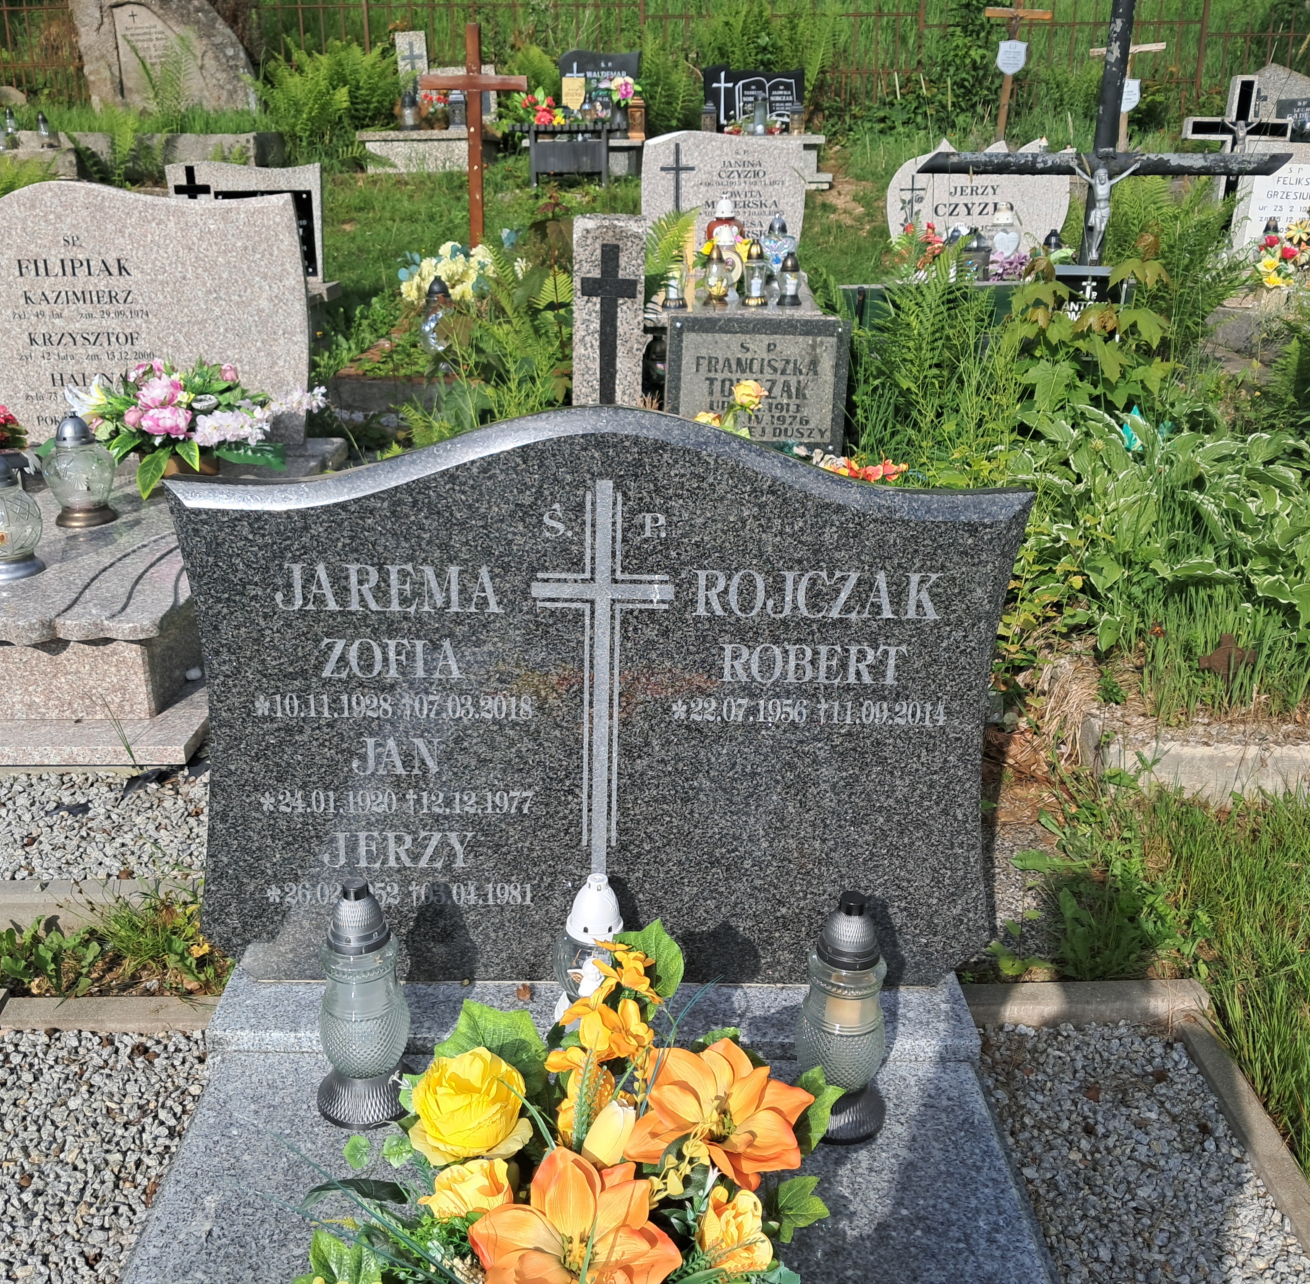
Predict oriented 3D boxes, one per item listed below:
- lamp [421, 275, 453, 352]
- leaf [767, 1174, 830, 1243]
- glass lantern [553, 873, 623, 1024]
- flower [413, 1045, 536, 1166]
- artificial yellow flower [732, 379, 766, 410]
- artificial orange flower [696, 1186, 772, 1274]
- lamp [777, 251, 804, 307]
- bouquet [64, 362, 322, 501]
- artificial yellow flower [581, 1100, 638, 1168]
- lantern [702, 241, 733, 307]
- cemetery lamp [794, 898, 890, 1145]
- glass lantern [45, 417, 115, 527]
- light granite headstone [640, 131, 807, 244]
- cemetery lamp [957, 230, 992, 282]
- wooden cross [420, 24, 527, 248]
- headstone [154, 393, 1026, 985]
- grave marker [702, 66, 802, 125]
[{"bbox_3d":[-0.735,-1.102,4.653,0.120,0.322,0.120,-3,17,0],"label":"lamp"},{"bbox_3d":[0.141,0.556,1.310,0.062,0.020,0.066,12,34,-8],"label":"leaf"},{"bbox_3d":[-0.088,0.421,1.844,0.111,0.210,0.111,0,17,0],"label":"glass lantern"},{"bbox_3d":[-0.189,0.482,1.380,0.120,0.095,0.115,3,19,6],"label":"flower"},{"bbox_3d":[0.272,-0.714,3.837,0.098,0.090,0.090,0,17,0],"label":"artificial yellow flower"},{"bbox_3d":[0.073,0.541,1.230,0.068,0.060,0.075,7,41,-5],"label":"artificial orange flower"},{"bbox_3d":[0.537,-1.443,5.300,0.110,0.209,0.110,0,20,-2],"label":"lamp"},{"bbox_3d":[-1.118,-0.519,3.250,0.570,0.280,0.360,1,19,-1],"label":"bouquet"},{"bbox_3d":[-0.047,0.503,1.360,0.055,0.075,0.055,1,19,0],"label":"artificial yellow flower"},{"bbox_3d":[0.233,-1.375,5.000,0.118,0.240,0.118,1,19,-1],"label":"lantern"},{"bbox_3d":[0.209,0.408,1.480,0.099,0.285,0.099,0,21,-2],"label":"cemetery lamp"},{"bbox_3d":[-1.390,-0.419,3.220,0.152,0.255,0.152,0,21,-2],"label":"glass lantern"},{"bbox_3d":[0.331,-2.117,6.361,0.800,0.610,0.090,1,17,2],"label":"light granite headstone"},{"bbox_3d":[1.442,-1.739,6.000,0.147,0.219,0.147,0,20,-2],"label":"cemetery lamp"},{"bbox_3d":[-0.873,-2.309,6.425,0.515,1.200,0.065,0,17,-1],"label":"wooden cross"},{"bbox_3d":[-0.065,0.091,1.735,1.030,0.772,0.080,1,19,-1],"label":"headstone"},{"bbox_3d":[0.726,-4.066,10.000,0.780,0.490,0.090,1,19,-1],"label":"grave marker"}]

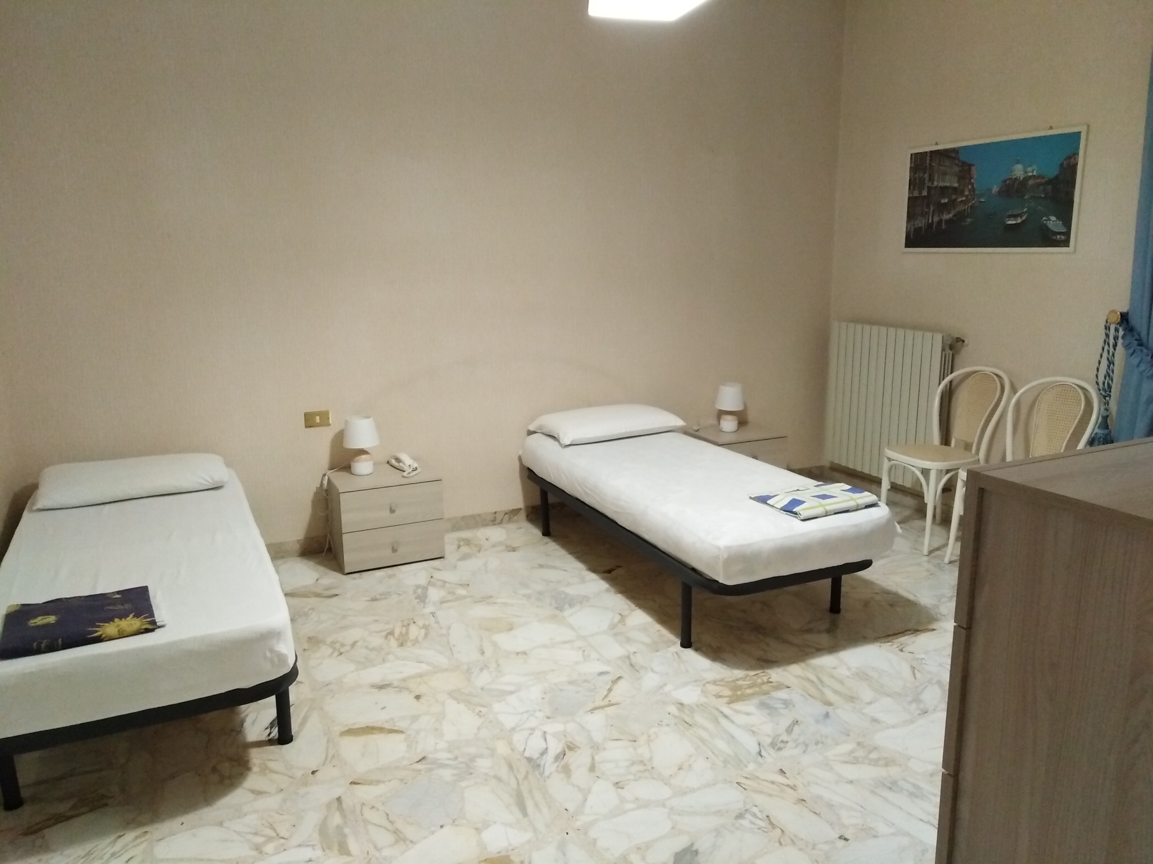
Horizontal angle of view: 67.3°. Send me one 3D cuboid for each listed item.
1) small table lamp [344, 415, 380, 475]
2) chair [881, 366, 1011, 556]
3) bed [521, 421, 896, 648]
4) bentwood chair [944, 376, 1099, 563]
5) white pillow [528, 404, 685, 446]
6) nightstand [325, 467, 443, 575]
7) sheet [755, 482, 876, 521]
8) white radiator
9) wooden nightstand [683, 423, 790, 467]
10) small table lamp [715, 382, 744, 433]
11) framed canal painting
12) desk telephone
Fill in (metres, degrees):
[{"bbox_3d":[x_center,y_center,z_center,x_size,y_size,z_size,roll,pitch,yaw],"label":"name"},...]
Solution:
[{"bbox_3d":[-1.083,0.077,4.378,0.180,0.280,0.180,-6,14,-21],"label":"small table lamp"},{"bbox_3d":[1.832,0.118,4.381,0.500,0.890,0.450,-6,14,-21],"label":"chair"},{"bbox_3d":[0.493,0.418,4.111,0.840,0.490,1.930,-7,14,-22],"label":"bed"},{"bbox_3d":[2.009,0.205,3.954,0.500,0.890,0.450,-6,14,-21],"label":"bentwood chair"},{"bbox_3d":[0.186,-0.043,4.793,0.800,0.125,0.380,-7,14,-23],"label":"white pillow"},{"bbox_3d":[-0.963,0.425,4.403,0.480,0.413,0.385,-6,14,-21],"label":"nightstand"},{"bbox_3d":[0.986,0.275,3.536,0.420,0.042,0.310,-7,14,-24],"label":"sheet"},{"bbox_3d":[1.763,-0.168,4.941,0.100,0.865,0.890,-6,14,-21],"label":"white radiator"},{"bbox_3d":[0.931,0.217,5.117,0.470,0.413,0.390,-6,14,-21],"label":"wooden nightstand"},{"bbox_3d":[0.911,-0.142,5.143,0.175,0.275,0.175,-1,13,0],"label":"small table lamp"},{"bbox_3d":[1.995,-1.157,4.250,0.025,0.546,1.056,-6,14,-21],"label":"framed canal painting"},{"bbox_3d":[-0.897,0.160,4.447,0.130,0.080,0.210,-11,16,-37],"label":"desk telephone"}]

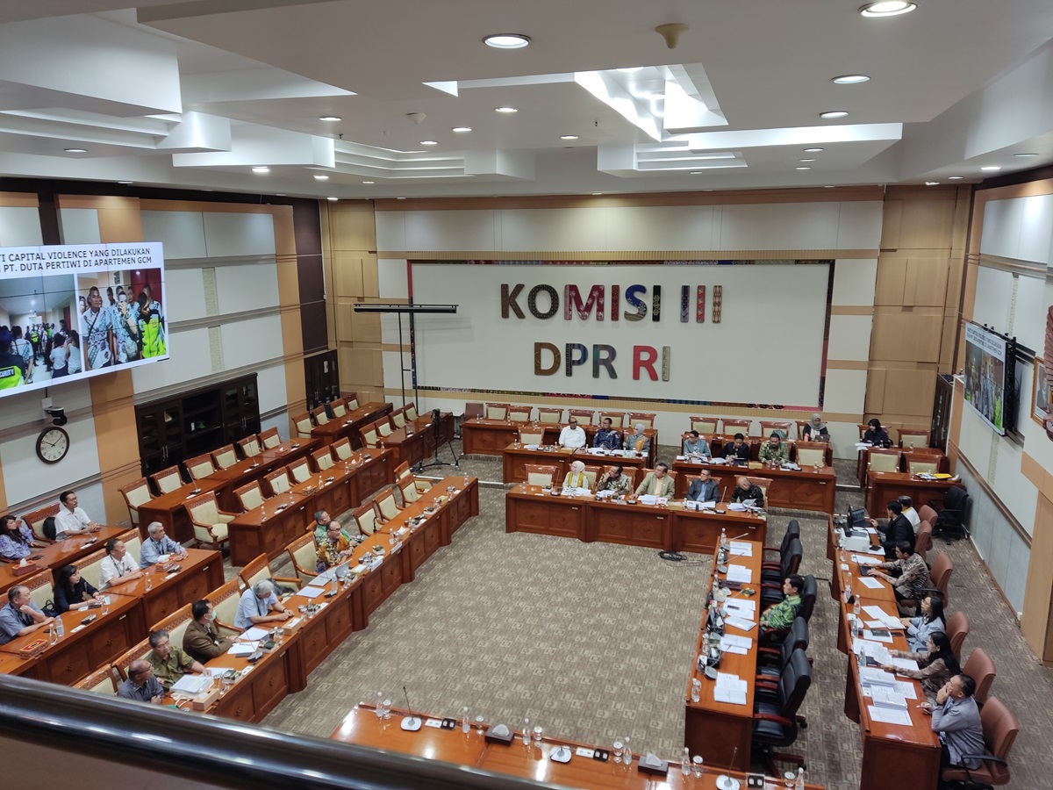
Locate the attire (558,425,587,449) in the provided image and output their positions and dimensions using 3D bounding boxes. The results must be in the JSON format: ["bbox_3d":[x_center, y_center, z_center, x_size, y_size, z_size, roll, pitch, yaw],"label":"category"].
[{"bbox_3d":[1.035,1.005,16.867,0.580,0.660,0.430,2,13,13],"label":"attire"}]

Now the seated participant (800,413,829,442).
[{"bbox_3d":[6.323,1.033,16.641,0.530,1.250,0.700,3,13,18],"label":"seated participant"}]

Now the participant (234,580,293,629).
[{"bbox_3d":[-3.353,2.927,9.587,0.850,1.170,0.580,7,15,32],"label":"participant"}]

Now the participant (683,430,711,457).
[{"bbox_3d":[3.484,1.374,15.610,0.560,1.220,0.750,3,13,18],"label":"participant"}]

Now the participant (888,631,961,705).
[{"bbox_3d":[4.226,3.127,8.148,0.820,1.220,0.540,3,13,18],"label":"participant"}]

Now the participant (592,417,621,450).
[{"bbox_3d":[1.731,1.218,16.184,0.580,1.320,0.780,3,13,18],"label":"participant"}]

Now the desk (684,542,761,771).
[{"bbox_3d":[2.640,3.072,9.808,0.670,0.770,4.520,3,13,18],"label":"desk"}]

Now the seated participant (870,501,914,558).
[{"bbox_3d":[5.650,2.297,11.938,0.760,1.300,0.570,3,13,16],"label":"seated participant"}]

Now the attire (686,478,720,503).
[{"bbox_3d":[3.220,1.805,13.798,0.550,0.650,0.430,3,13,18],"label":"attire"}]

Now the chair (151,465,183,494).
[{"bbox_3d":[-6.558,1.951,14.399,0.670,1.030,0.680,3,13,18],"label":"chair"}]

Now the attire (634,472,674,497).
[{"bbox_3d":[2.265,1.725,13.711,0.660,0.620,0.600,3,13,18],"label":"attire"}]

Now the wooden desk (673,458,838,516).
[{"bbox_3d":[4.343,1.758,14.663,2.970,0.770,0.620,3,13,17],"label":"wooden desk"}]

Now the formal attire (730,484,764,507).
[{"bbox_3d":[3.832,1.845,13.256,0.550,0.580,0.580,3,13,18],"label":"formal attire"}]

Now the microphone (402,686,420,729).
[{"bbox_3d":[-1.100,2.968,7.248,0.195,0.390,0.170,3,13,17],"label":"microphone"}]

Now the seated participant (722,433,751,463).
[{"bbox_3d":[4.261,1.414,15.384,0.580,1.220,0.780,3,13,18],"label":"seated participant"}]

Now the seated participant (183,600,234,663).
[{"bbox_3d":[-3.640,3.030,8.984,0.770,1.290,0.580,2,13,13],"label":"seated participant"}]

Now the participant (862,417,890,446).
[{"bbox_3d":[7.226,1.150,15.748,0.520,1.240,0.760,5,14,23],"label":"participant"}]

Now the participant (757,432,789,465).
[{"bbox_3d":[4.767,1.464,14.792,0.580,1.280,0.850,3,13,17],"label":"participant"}]

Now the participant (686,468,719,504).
[{"bbox_3d":[3.076,1.956,13.427,0.540,1.270,0.780,3,13,18],"label":"participant"}]

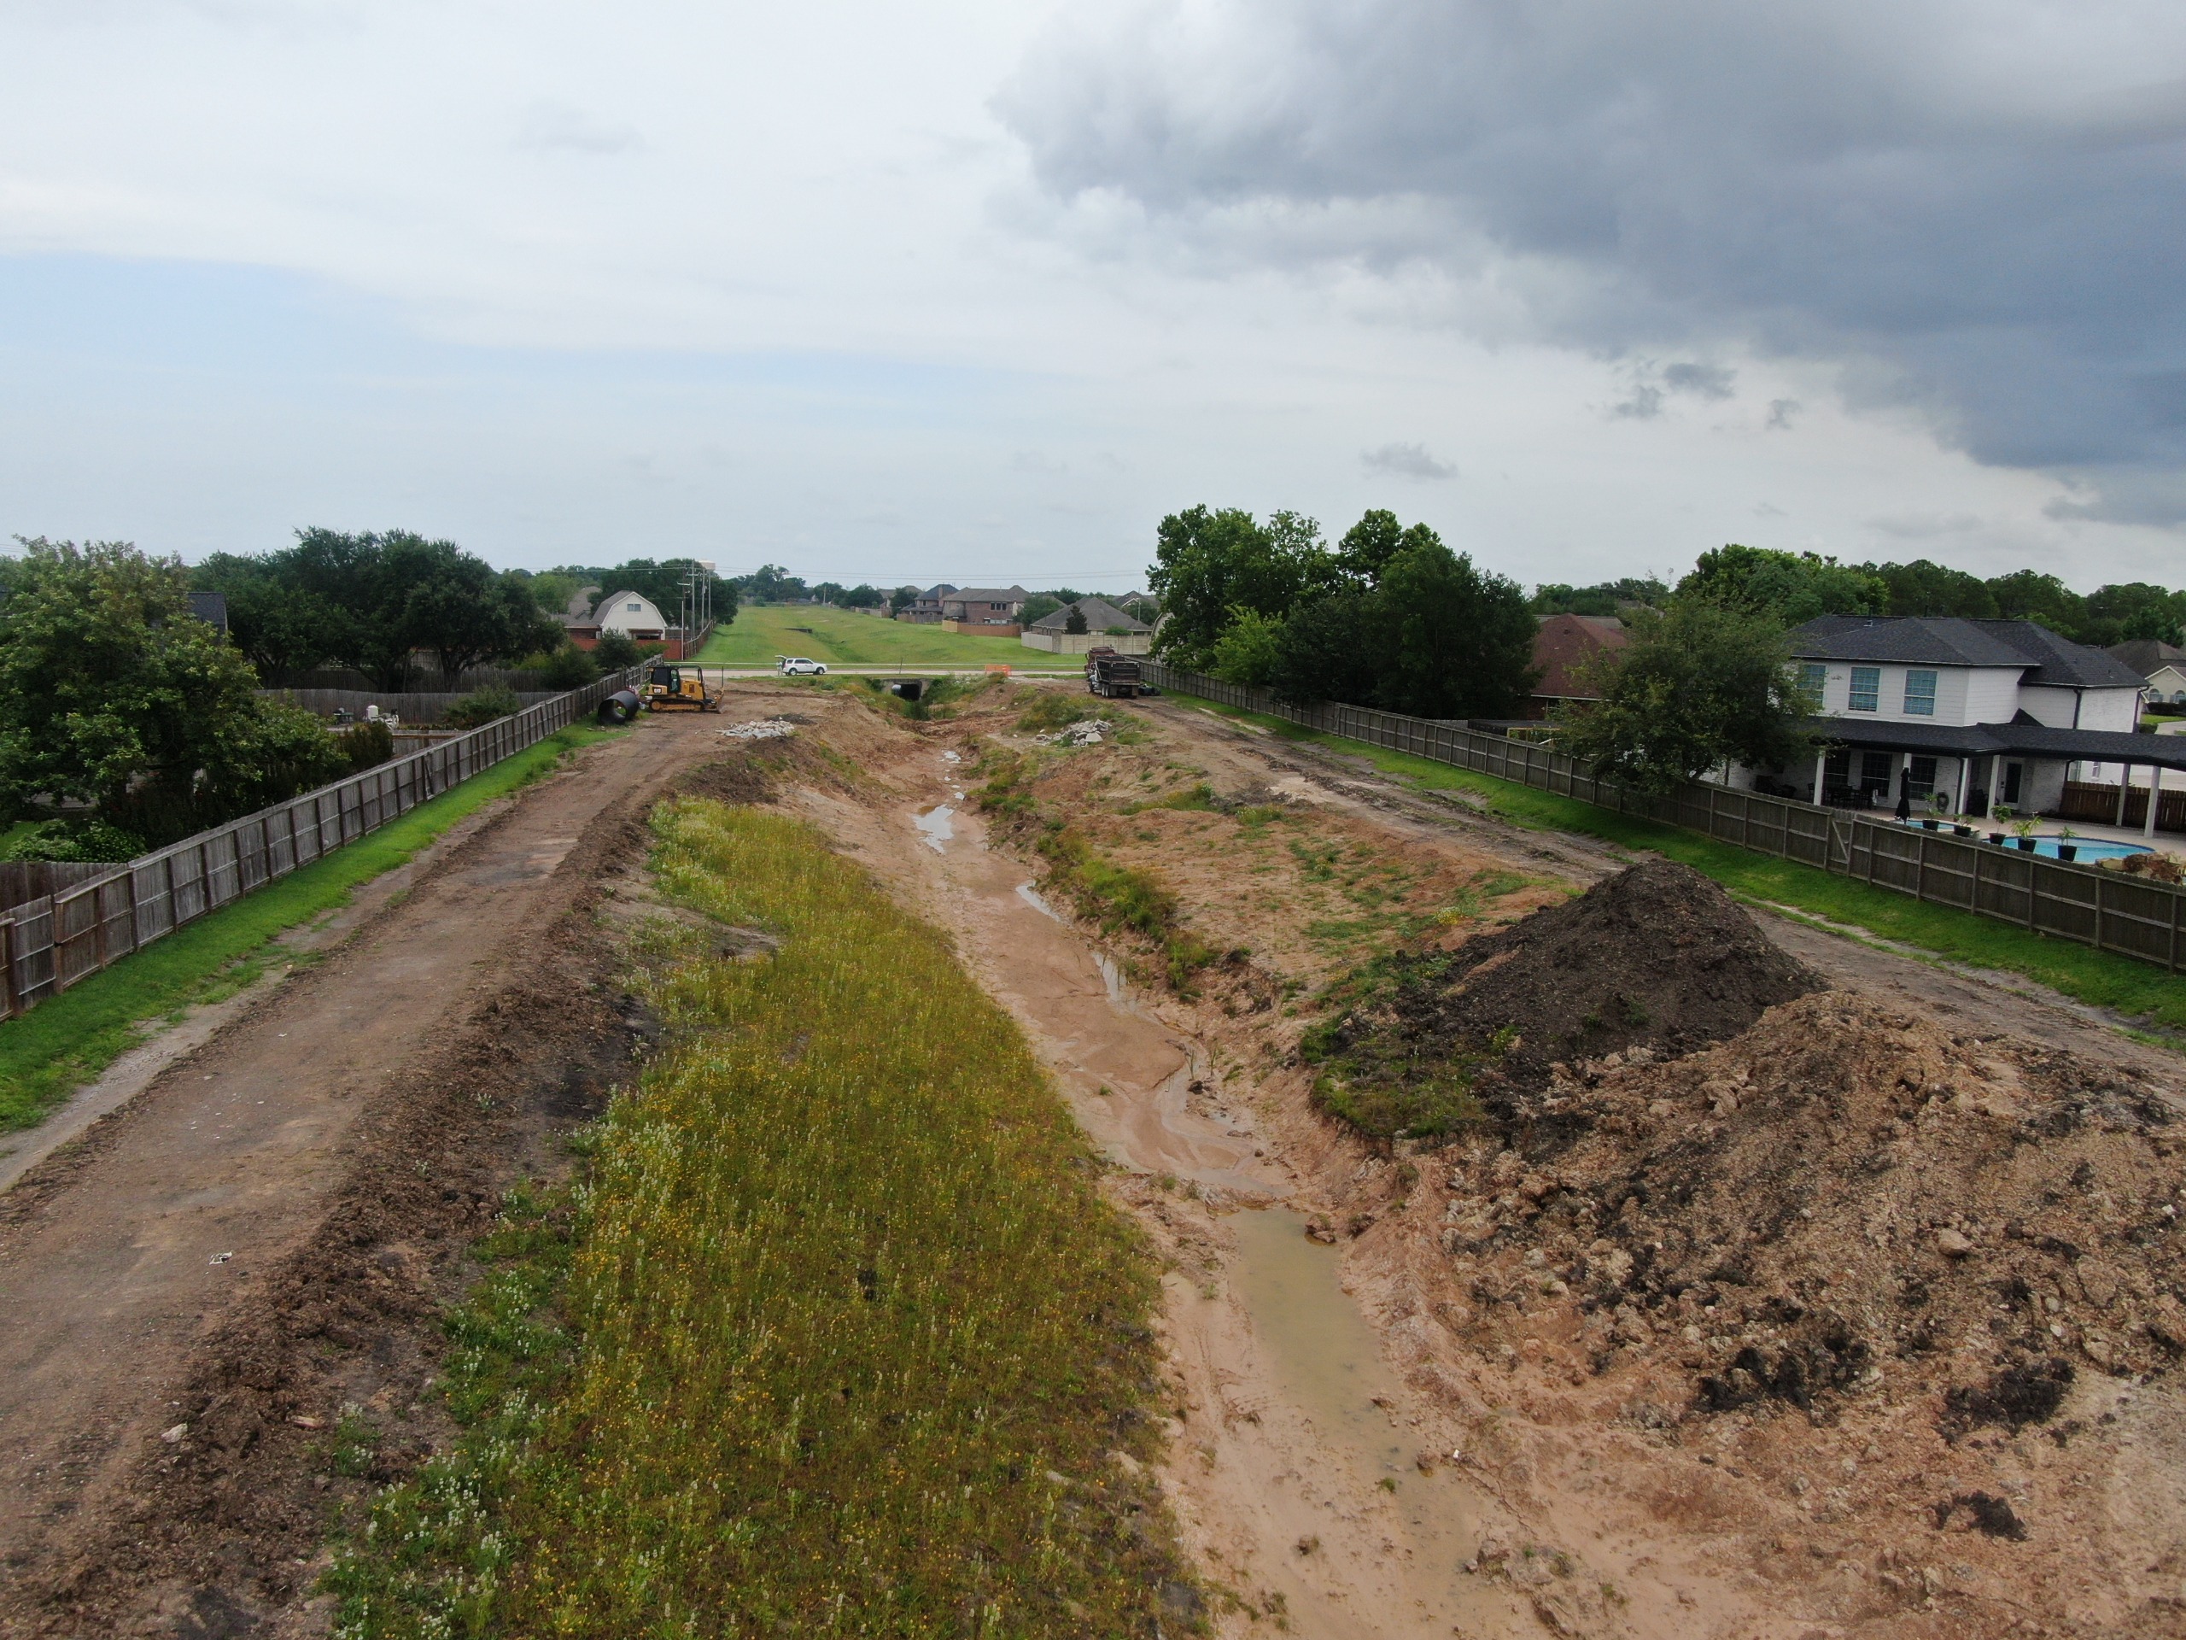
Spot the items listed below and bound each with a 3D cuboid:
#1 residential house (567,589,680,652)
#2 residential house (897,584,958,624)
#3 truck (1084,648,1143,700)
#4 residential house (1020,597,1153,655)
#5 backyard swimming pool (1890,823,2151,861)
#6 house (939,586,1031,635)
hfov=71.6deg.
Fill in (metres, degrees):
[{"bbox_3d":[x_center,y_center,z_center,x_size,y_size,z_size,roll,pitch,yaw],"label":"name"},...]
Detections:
[{"bbox_3d":[-65.876,-27.672,210.373,15.000,8.300,14.000,-2,9,-20],"label":"residential house"},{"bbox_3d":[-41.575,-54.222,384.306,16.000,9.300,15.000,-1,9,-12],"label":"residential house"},{"bbox_3d":[1.785,-12.464,132.122,2.600,3.650,8.600,-1,9,-15],"label":"truck"},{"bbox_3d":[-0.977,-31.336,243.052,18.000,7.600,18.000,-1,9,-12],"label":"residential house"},{"bbox_3d":[36.588,1.116,59.966,6.200,0.750,10.000,-3,9,-23],"label":"backyard swimming pool"},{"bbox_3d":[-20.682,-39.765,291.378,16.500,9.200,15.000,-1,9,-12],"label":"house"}]

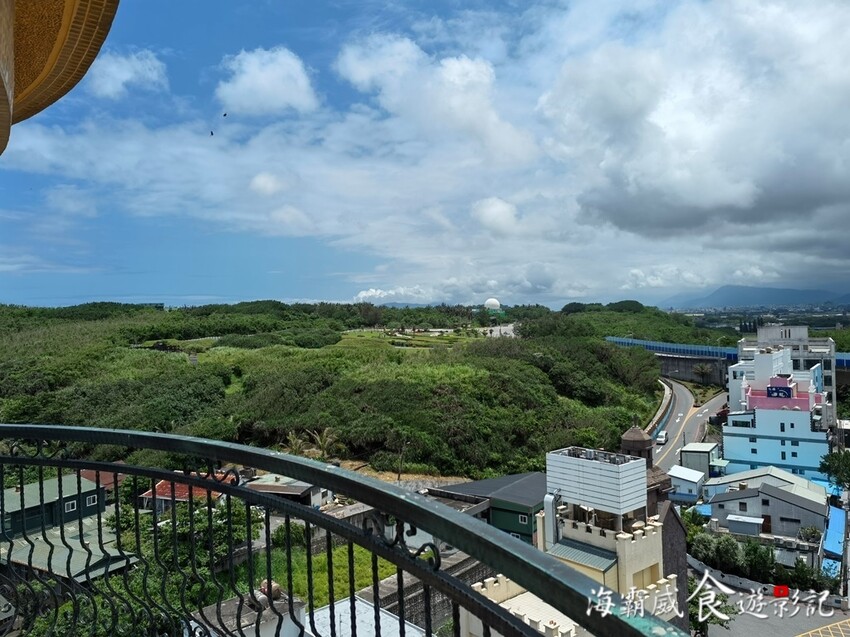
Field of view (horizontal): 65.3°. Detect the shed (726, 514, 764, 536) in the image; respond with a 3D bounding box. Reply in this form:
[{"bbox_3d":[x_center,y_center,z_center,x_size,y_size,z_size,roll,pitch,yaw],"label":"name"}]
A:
[{"bbox_3d":[37.137,23.985,76.800,3.750,1.700,1.650,0,1,30],"label":"shed"}]

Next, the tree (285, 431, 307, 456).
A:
[{"bbox_3d":[-23.251,22.622,119.000,4.100,4.700,4.000,0,1,0],"label":"tree"}]

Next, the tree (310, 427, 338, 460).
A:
[{"bbox_3d":[-17.892,22.254,118.000,5.000,5.600,4.800,0,1,0],"label":"tree"}]

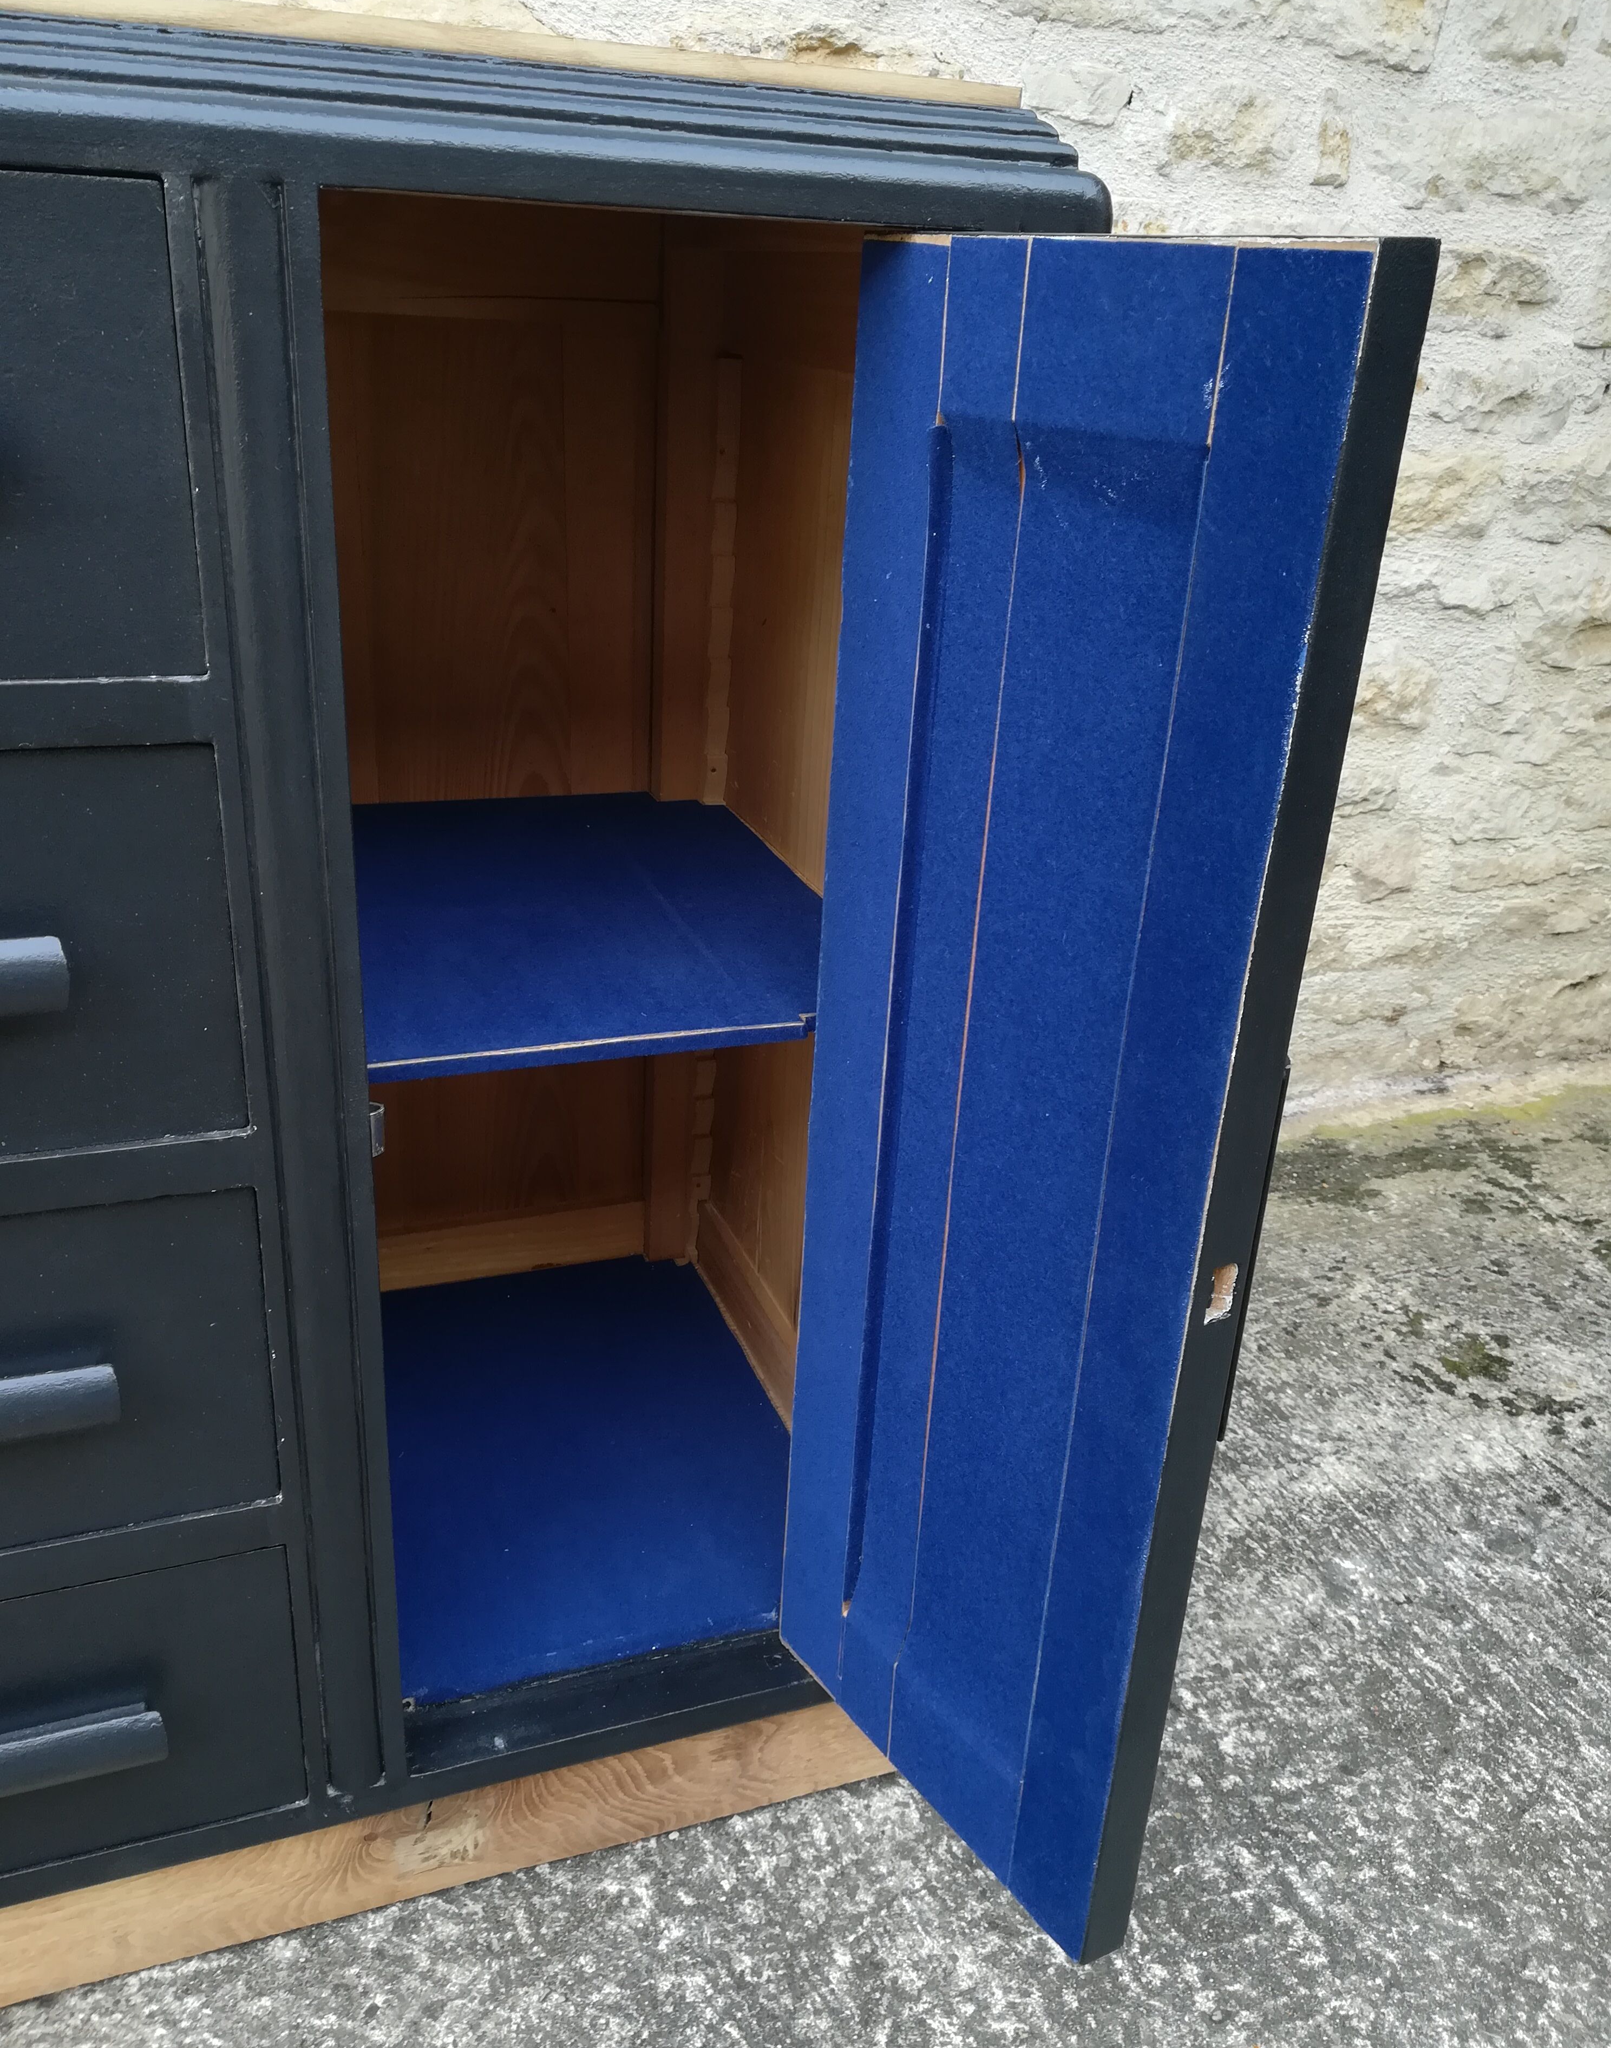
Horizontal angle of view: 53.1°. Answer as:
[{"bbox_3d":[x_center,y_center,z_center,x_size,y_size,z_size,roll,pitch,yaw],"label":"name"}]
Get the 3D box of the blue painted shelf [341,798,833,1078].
[{"bbox_3d":[-0.148,-0.076,1.003,0.307,0.010,0.452,-5,24,-20],"label":"blue painted shelf"}]

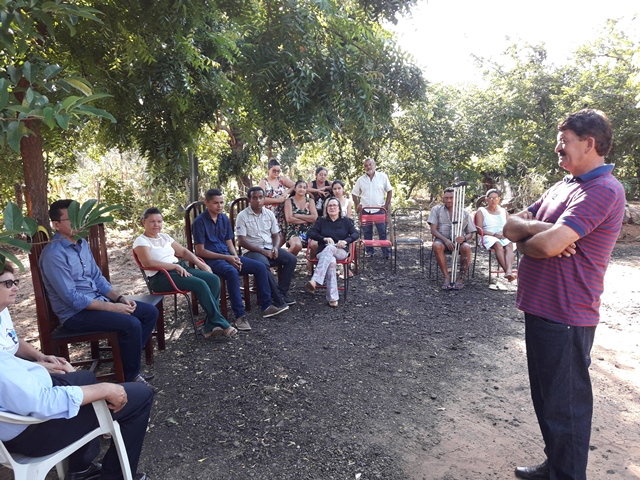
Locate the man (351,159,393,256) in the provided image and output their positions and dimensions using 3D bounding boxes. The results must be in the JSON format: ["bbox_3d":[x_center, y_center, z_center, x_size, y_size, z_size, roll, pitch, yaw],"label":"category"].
[{"bbox_3d":[0.820,-0.493,8.301,0.570,1.650,0.350,1,7,11],"label":"man"}]

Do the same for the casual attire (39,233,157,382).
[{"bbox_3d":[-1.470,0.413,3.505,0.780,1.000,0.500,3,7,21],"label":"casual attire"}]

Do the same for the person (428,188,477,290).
[{"bbox_3d":[1.610,-0.045,6.421,0.530,1.210,0.700,0,7,3],"label":"person"}]

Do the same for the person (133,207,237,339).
[{"bbox_3d":[-1.202,0.274,4.687,0.820,1.140,0.560,3,8,24],"label":"person"}]

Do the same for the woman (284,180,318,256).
[{"bbox_3d":[-0.268,-0.184,7.696,0.500,1.330,0.750,-1,7,-6],"label":"woman"}]

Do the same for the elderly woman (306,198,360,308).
[{"bbox_3d":[0.169,0.086,6.037,0.600,1.190,0.800,1,7,6],"label":"elderly woman"}]

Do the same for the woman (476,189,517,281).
[{"bbox_3d":[2.368,-0.080,7.001,0.480,1.210,0.700,-1,7,-10],"label":"woman"}]

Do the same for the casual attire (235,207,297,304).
[{"bbox_3d":[-0.596,0.157,5.908,0.500,1.080,0.760,-7,10,-44],"label":"casual attire"}]

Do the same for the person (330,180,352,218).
[{"bbox_3d":[0.300,-0.131,6.884,0.450,1.270,0.720,0,7,-3],"label":"person"}]

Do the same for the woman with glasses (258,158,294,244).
[{"bbox_3d":[-0.580,-0.273,6.766,0.560,1.580,0.420,-1,7,-11],"label":"woman with glasses"}]

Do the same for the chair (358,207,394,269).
[{"bbox_3d":[0.839,0.001,7.865,0.450,0.920,0.480,-1,7,-5],"label":"chair"}]

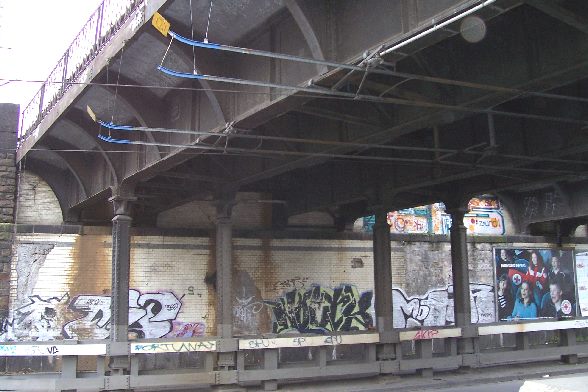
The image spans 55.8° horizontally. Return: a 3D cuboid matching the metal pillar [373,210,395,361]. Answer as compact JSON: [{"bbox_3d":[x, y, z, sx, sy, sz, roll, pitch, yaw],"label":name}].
[{"bbox_3d":[2.463,2.415,15.169,0.420,4.126,0.420,2,-9,-19],"label":"metal pillar"}]

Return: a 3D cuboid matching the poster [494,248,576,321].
[{"bbox_3d":[8.687,3.201,19.950,3.600,2.650,0.100,2,-9,-19],"label":"poster"}]

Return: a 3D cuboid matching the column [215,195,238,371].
[{"bbox_3d":[-1.683,2.122,13.789,0.420,4.318,0.420,2,-9,-19],"label":"column"}]

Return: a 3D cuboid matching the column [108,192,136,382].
[{"bbox_3d":[-4.059,2.097,12.975,0.420,4.266,0.420,2,-9,-19],"label":"column"}]

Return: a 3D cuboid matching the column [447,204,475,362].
[{"bbox_3d":[4.839,2.458,15.980,0.420,4.351,0.420,2,-9,-19],"label":"column"}]

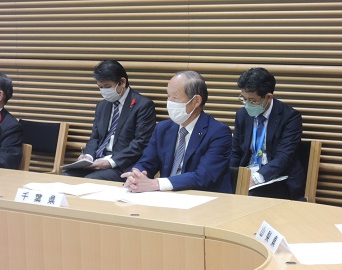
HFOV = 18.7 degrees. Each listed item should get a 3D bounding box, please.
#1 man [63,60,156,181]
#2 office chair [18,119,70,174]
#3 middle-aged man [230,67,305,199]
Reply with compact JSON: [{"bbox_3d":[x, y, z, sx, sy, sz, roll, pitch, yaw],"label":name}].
[{"bbox_3d":[-0.425,0.170,6.252,0.510,1.230,0.790,4,7,36],"label":"man"},{"bbox_3d":[-1.058,0.327,6.887,0.530,0.791,0.570,4,7,36],"label":"office chair"},{"bbox_3d":[0.393,0.251,5.528,0.510,1.210,0.780,4,7,36],"label":"middle-aged man"}]

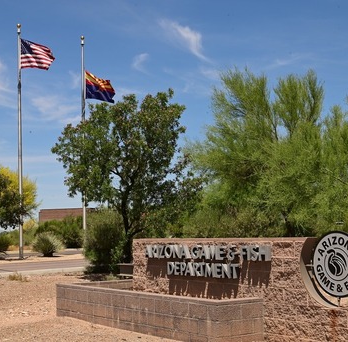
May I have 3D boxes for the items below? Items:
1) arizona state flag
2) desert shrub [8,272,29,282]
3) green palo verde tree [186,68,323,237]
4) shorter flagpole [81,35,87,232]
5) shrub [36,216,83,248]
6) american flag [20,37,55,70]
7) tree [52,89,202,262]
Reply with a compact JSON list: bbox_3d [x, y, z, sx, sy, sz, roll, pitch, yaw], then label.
[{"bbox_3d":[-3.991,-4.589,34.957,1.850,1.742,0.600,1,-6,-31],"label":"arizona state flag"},{"bbox_3d":[-4.564,3.136,18.908,0.648,0.291,0.500,0,-5,-14],"label":"desert shrub"},{"bbox_3d":[2.787,-0.137,22.595,4.856,7.134,4.900,-2,-5,7],"label":"green palo verde tree"},{"bbox_3d":[-4.793,-1.412,34.274,0.190,11.857,0.190,-1,-5,-8],"label":"shorter flagpole"},{"bbox_3d":[-9.413,5.053,52.784,3.946,2.619,3.500,-1,-5,-10],"label":"shrub"},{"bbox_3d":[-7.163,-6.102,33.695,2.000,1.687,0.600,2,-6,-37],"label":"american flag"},{"bbox_3d":[-1.633,0.313,20.558,4.738,6.001,4.600,-1,-5,-5],"label":"tree"}]

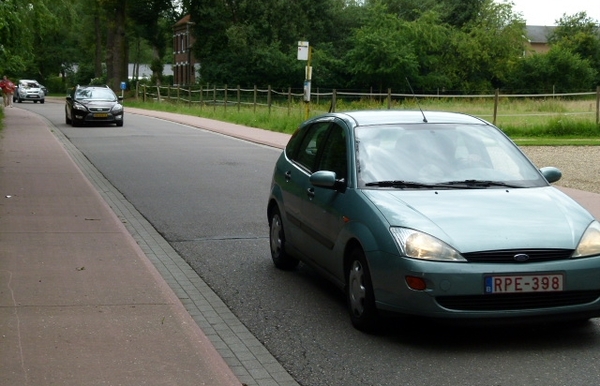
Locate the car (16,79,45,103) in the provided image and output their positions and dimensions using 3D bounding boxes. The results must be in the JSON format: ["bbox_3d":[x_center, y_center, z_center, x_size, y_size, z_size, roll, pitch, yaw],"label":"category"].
[{"bbox_3d":[-20.050,-7.480,81.900,1.840,1.700,4.440,-2,6,-23],"label":"car"}]

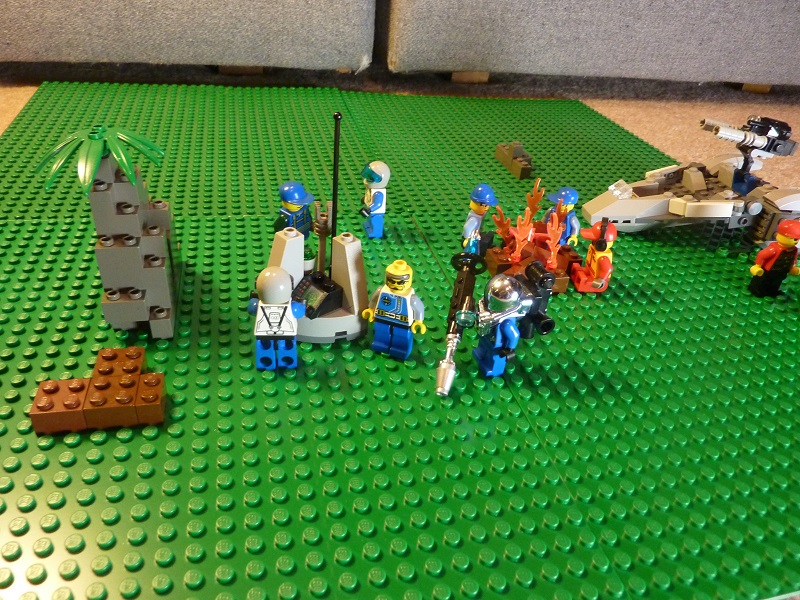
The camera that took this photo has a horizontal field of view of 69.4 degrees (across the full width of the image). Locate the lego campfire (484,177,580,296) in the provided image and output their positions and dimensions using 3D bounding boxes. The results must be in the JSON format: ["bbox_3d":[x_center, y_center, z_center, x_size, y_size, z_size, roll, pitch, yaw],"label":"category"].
[{"bbox_3d":[0.072,-0.034,0.299,0.050,0.043,0.049,-3,34,-14],"label":"lego campfire"}]

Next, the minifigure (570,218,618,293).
[{"bbox_3d":[0.099,-0.023,0.293,0.020,0.036,0.021,5,33,-3],"label":"minifigure"}]

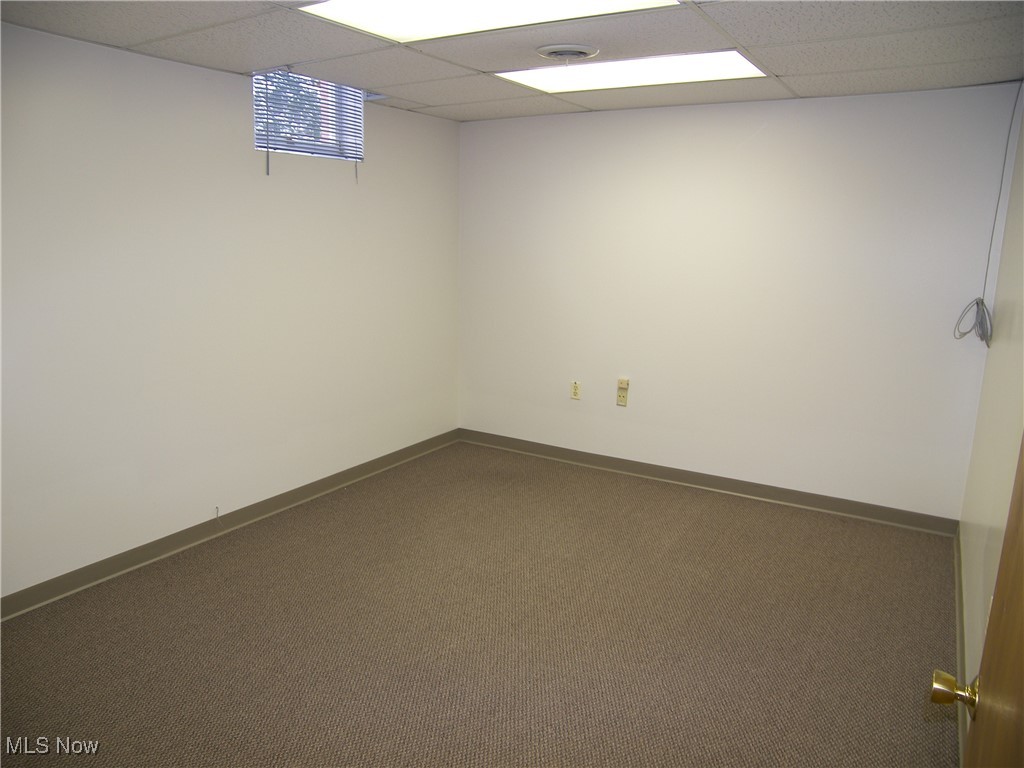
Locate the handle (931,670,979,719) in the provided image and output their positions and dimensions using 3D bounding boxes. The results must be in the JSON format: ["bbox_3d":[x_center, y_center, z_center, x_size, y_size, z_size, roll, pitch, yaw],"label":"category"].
[{"bbox_3d":[0.648,0.449,1.041,0.062,0.063,0.062,7,14,26],"label":"handle"}]

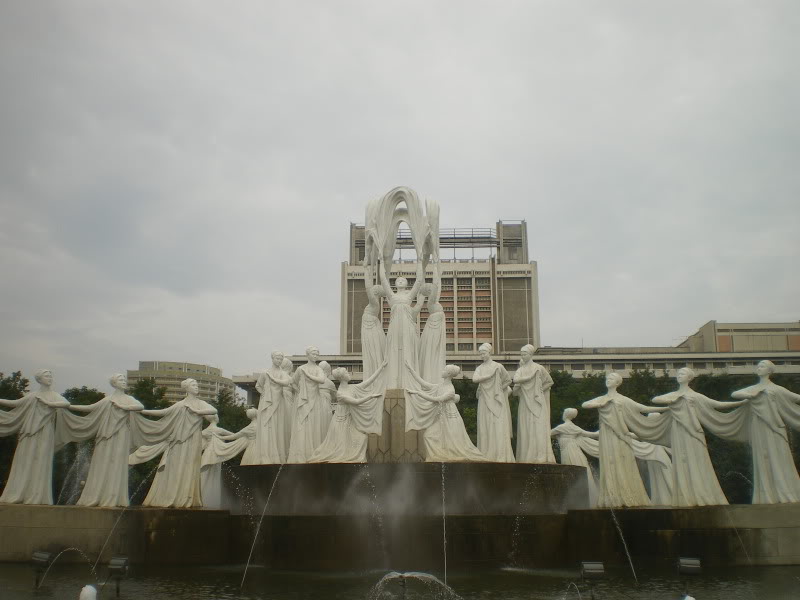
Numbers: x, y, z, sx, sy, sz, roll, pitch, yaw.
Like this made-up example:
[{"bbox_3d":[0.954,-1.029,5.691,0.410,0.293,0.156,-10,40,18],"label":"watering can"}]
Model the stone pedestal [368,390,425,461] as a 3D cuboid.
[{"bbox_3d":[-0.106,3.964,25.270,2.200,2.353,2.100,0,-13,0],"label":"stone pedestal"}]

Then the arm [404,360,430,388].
[{"bbox_3d":[0.477,2.029,22.677,0.250,0.937,0.220,-40,-11,-10],"label":"arm"}]

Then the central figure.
[{"bbox_3d":[0.045,0.730,25.892,1.377,4.112,1.000,0,-14,0],"label":"central figure"}]

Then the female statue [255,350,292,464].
[{"bbox_3d":[-3.487,2.972,22.936,1.000,3.200,0.900,4,-14,-17],"label":"female statue"}]

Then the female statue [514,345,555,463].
[{"bbox_3d":[3.680,2.886,22.778,0.799,3.231,0.900,-5,-15,19],"label":"female statue"}]

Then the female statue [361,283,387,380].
[{"bbox_3d":[-0.808,0.966,25.372,0.750,3.243,0.750,-12,-19,40],"label":"female statue"}]

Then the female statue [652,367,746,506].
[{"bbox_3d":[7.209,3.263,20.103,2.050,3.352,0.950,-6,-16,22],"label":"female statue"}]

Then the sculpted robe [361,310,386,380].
[{"bbox_3d":[-0.832,1.594,26.399,0.637,2.373,0.750,-5,-15,19],"label":"sculpted robe"}]

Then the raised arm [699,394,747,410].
[{"bbox_3d":[7.792,2.444,20.040,1.192,0.360,0.320,-7,-16,26],"label":"raised arm"}]

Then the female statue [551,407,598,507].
[{"bbox_3d":[5.988,5.183,27.755,1.800,3.200,1.050,8,-15,-29],"label":"female statue"}]

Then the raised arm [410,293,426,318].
[{"bbox_3d":[0.590,0.177,26.649,0.501,0.772,0.350,0,-14,0],"label":"raised arm"}]

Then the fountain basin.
[{"bbox_3d":[0.153,5.866,25.536,10.980,1.222,10.980,0,-13,0],"label":"fountain basin"}]

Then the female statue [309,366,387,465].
[{"bbox_3d":[-1.418,3.224,22.488,1.909,2.388,1.200,1,-14,-5],"label":"female statue"}]

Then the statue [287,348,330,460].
[{"bbox_3d":[-2.573,2.977,23.168,0.912,3.204,0.900,4,-15,-17],"label":"statue"}]

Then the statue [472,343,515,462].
[{"bbox_3d":[2.446,2.694,21.769,1.000,3.200,0.900,-6,-15,24],"label":"statue"}]

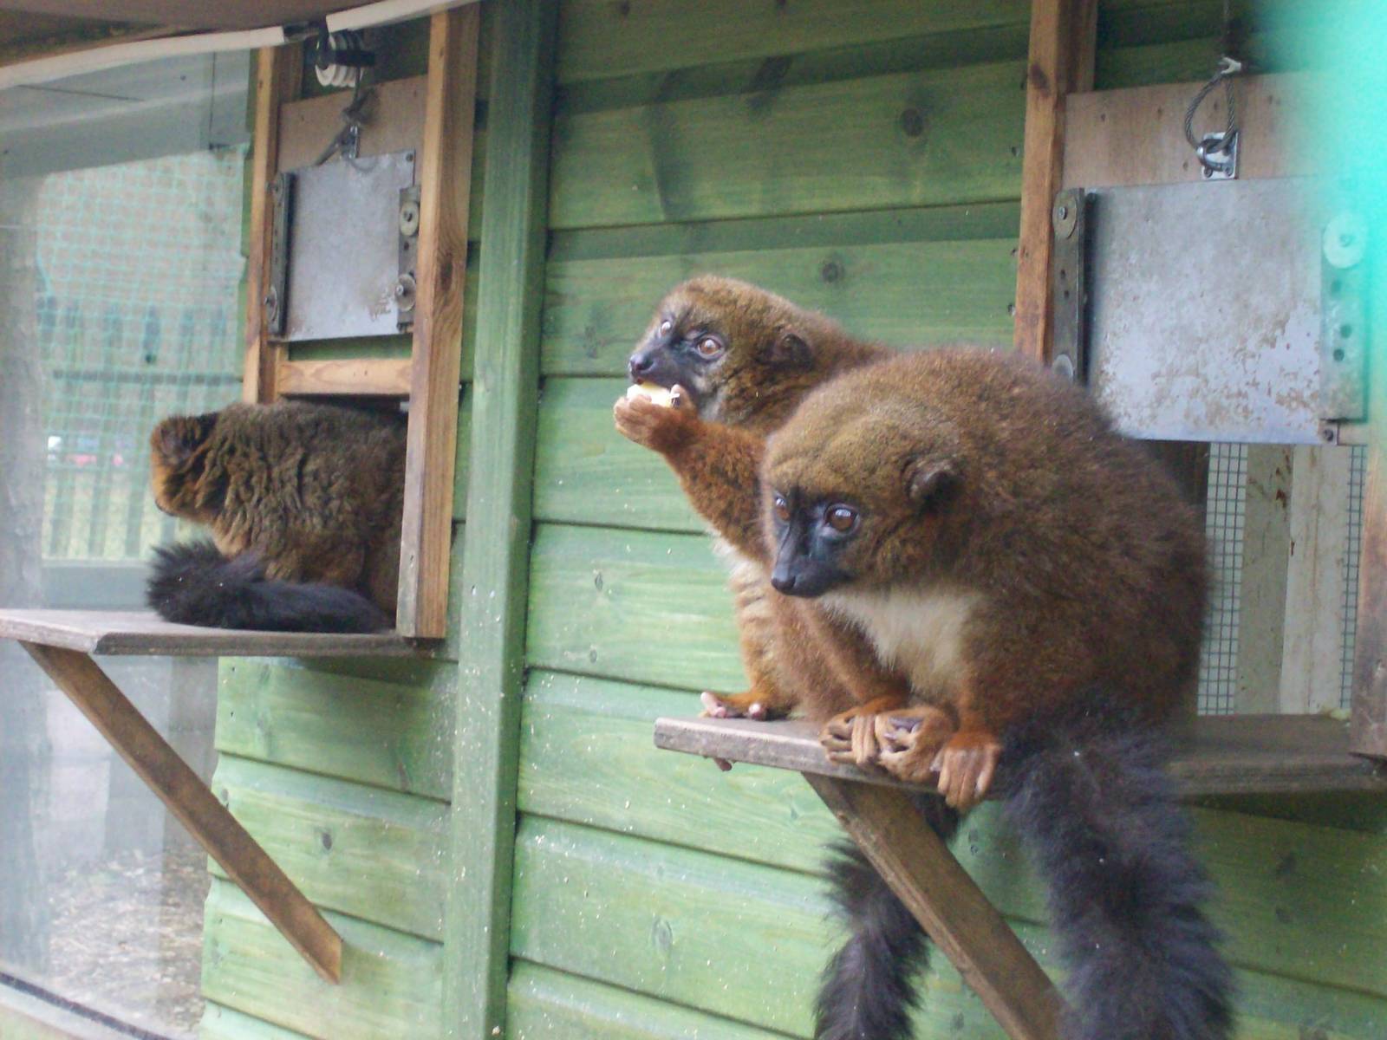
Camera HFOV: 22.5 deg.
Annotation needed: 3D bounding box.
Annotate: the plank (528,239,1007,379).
[{"bbox_3d":[0.052,-0.150,2.535,0.018,0.093,0.595,3,0,-34],"label":"plank"}]

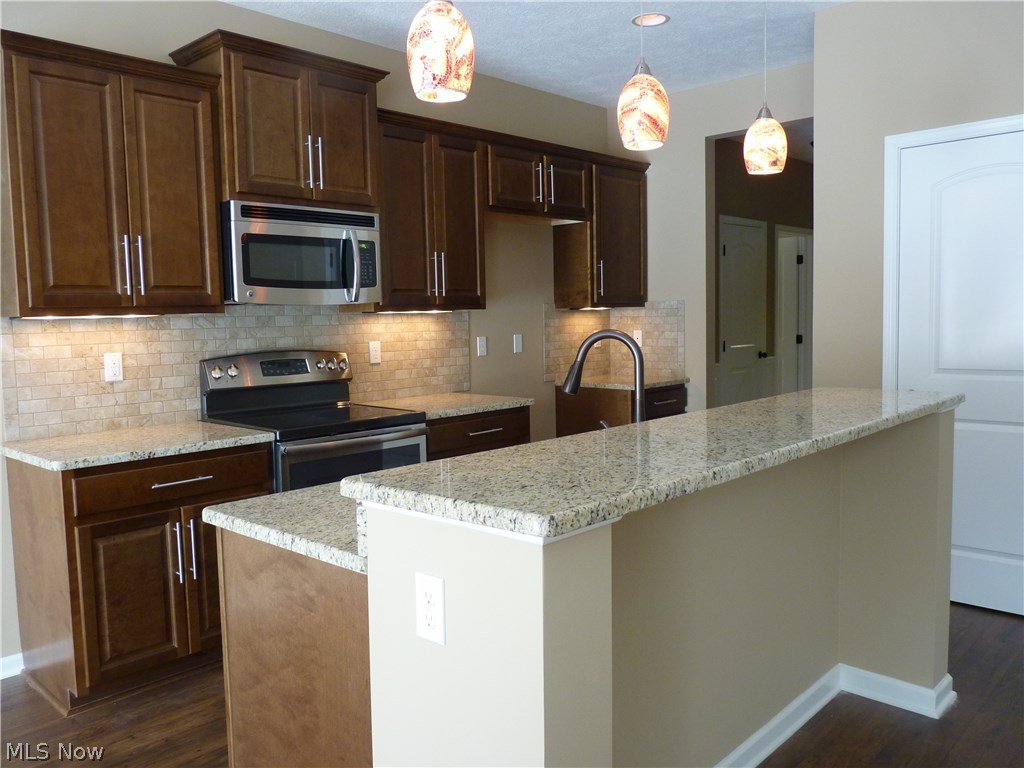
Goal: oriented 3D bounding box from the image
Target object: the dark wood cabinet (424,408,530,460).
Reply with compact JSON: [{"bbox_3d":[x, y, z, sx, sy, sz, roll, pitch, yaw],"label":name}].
[{"bbox_3d":[-0.383,0.569,4.247,0.630,0.876,0.762,3,7,43],"label":"dark wood cabinet"}]

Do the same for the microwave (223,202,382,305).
[{"bbox_3d":[-1.012,-0.573,3.668,0.420,0.423,0.757,3,7,43],"label":"microwave"}]

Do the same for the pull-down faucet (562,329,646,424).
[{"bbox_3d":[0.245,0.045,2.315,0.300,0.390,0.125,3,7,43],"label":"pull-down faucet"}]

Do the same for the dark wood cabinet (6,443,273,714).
[{"bbox_3d":[-1.425,0.677,3.137,0.635,0.867,0.755,4,7,44],"label":"dark wood cabinet"}]

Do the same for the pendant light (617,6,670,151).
[{"bbox_3d":[0.347,-0.804,2.109,0.140,0.369,0.140,-1,5,0],"label":"pendant light"}]

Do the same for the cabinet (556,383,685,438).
[{"bbox_3d":[0.738,0.434,5.375,0.635,0.867,0.601,4,7,44],"label":"cabinet"}]

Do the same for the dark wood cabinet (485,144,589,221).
[{"bbox_3d":[0.067,-1.175,4.780,0.326,0.366,0.925,4,7,44],"label":"dark wood cabinet"}]

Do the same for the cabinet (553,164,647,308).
[{"bbox_3d":[0.601,-0.966,5.353,0.326,0.907,0.603,4,7,44],"label":"cabinet"}]

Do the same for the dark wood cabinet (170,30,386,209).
[{"bbox_3d":[-1.016,-1.111,3.617,0.440,0.642,0.841,3,7,43],"label":"dark wood cabinet"}]

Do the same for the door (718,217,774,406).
[{"bbox_3d":[1.893,-0.270,6.526,0.065,2.060,0.732,3,7,43],"label":"door"}]

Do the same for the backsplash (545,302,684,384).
[{"bbox_3d":[0.682,-0.284,5.275,0.620,0.507,0.710,4,7,44],"label":"backsplash"}]

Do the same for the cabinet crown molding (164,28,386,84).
[{"bbox_3d":[-1.012,-1.400,3.570,0.420,0.054,0.851,4,7,44],"label":"cabinet crown molding"}]

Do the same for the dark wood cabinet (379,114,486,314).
[{"bbox_3d":[-0.526,-0.857,4.232,0.325,0.933,0.760,3,7,43],"label":"dark wood cabinet"}]

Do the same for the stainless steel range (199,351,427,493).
[{"bbox_3d":[-0.878,0.469,3.651,0.685,1.200,0.756,3,7,43],"label":"stainless steel range"}]

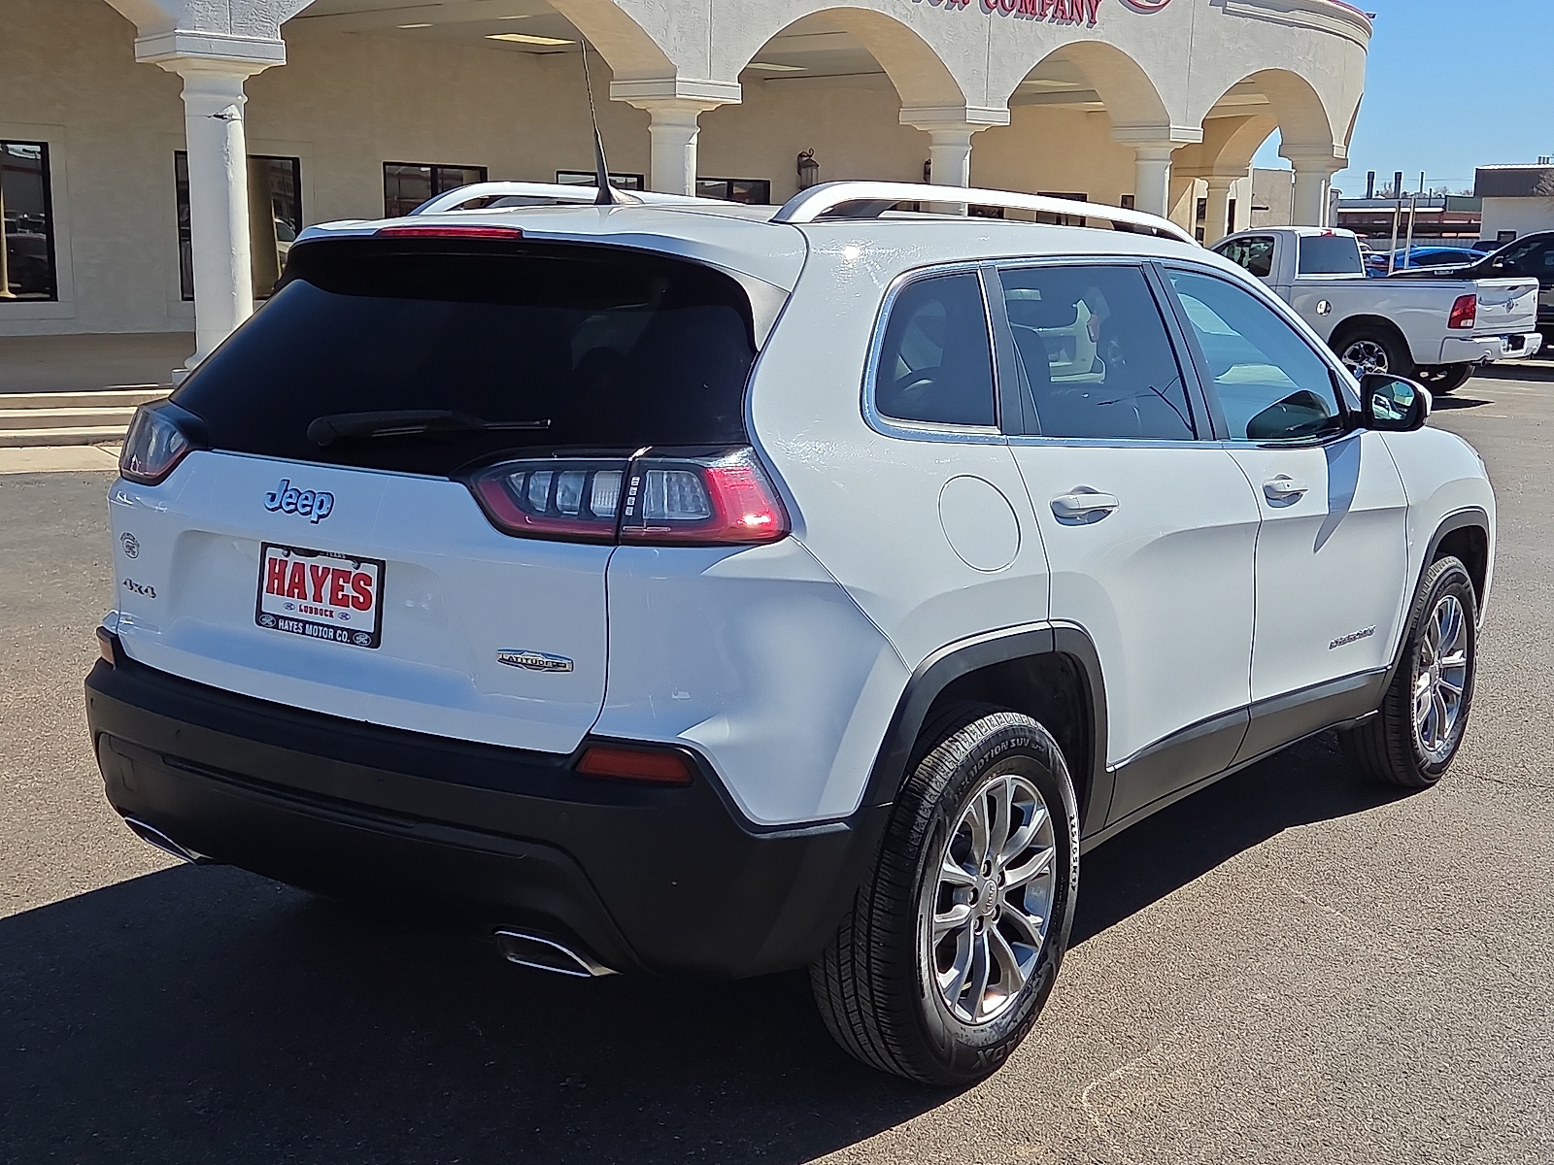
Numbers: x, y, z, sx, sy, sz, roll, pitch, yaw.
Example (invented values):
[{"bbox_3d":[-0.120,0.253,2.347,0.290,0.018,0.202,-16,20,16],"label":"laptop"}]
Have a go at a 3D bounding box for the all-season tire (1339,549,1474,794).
[{"bbox_3d":[1.932,0.259,5.778,0.230,0.720,0.720,7,11,35],"label":"all-season tire"}]

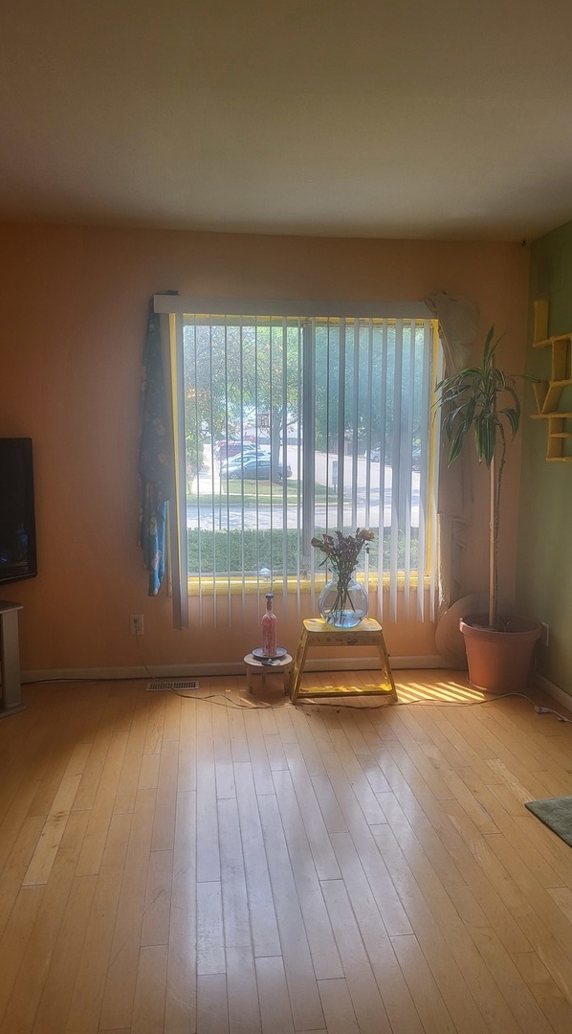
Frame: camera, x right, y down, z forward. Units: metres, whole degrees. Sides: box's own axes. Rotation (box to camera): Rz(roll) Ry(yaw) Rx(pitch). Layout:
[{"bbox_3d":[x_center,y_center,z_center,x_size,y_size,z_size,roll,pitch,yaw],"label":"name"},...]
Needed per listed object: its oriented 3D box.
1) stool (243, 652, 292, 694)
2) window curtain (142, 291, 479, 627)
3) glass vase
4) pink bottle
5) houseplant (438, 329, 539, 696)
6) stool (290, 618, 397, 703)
[{"bbox_3d":[-0.097,0.845,3.853,0.250,0.175,0.250,-1,7,-7],"label":"stool"},{"bbox_3d":[0.146,-0.288,3.913,1.810,1.800,0.140,-1,7,-7],"label":"window curtain"},{"bbox_3d":[0.303,0.416,3.768,0.265,0.312,0.265,-1,7,-7],"label":"glass vase"},{"bbox_3d":[-0.086,0.574,3.820,0.083,0.342,0.083,-1,7,-7],"label":"pink bottle"},{"bbox_3d":[1.082,-0.033,3.829,0.570,1.930,0.500,-1,7,-7],"label":"houseplant"},{"bbox_3d":[0.287,0.752,3.803,0.535,0.375,0.270,0,7,-4],"label":"stool"}]

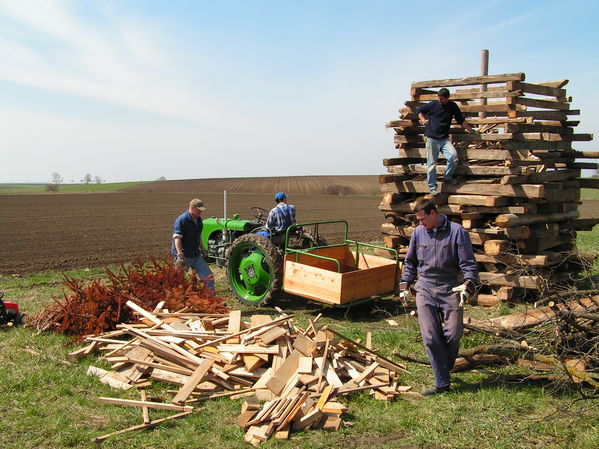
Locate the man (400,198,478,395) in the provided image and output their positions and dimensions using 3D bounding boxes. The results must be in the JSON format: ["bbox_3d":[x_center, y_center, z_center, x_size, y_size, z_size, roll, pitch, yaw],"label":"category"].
[{"bbox_3d":[1.275,0.670,6.090,0.680,1.750,0.480,1,3,24],"label":"man"}]

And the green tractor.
[{"bbox_3d":[-0.858,0.453,11.576,2.600,1.650,1.450,2,4,38],"label":"green tractor"}]

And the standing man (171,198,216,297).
[{"bbox_3d":[-1.749,0.441,10.884,0.620,1.740,0.550,1,3,28],"label":"standing man"}]

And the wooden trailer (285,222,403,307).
[{"bbox_3d":[0.686,0.582,10.299,1.233,1.050,1.482,9,9,40],"label":"wooden trailer"}]

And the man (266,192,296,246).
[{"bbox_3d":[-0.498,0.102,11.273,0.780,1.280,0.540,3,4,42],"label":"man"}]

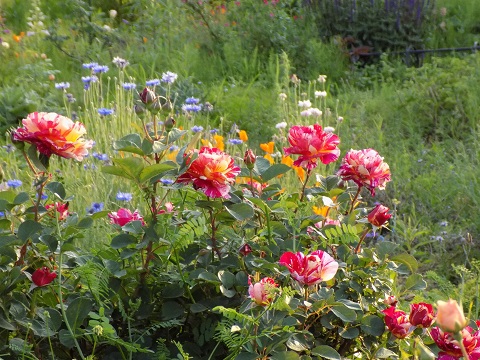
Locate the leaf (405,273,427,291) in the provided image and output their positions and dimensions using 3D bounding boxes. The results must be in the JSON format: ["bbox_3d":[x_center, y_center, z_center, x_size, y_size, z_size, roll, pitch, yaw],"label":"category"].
[{"bbox_3d":[0.249,0.144,2.600,0.032,0.024,0.022,0,11,0],"label":"leaf"}]

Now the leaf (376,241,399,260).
[{"bbox_3d":[0.213,0.102,2.650,0.033,0.025,0.022,0,11,0],"label":"leaf"}]

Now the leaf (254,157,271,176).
[{"bbox_3d":[0.031,-0.019,2.550,0.021,0.027,0.016,4,13,20],"label":"leaf"}]

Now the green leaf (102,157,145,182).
[{"bbox_3d":[-0.167,-0.015,2.620,0.060,0.030,0.035,0,14,0],"label":"green leaf"}]

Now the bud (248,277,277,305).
[{"bbox_3d":[0.029,0.146,2.400,0.036,0.038,0.036,0,12,0],"label":"bud"}]

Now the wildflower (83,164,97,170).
[{"bbox_3d":[-0.370,-0.031,4.500,0.034,0.016,0.030,0,12,0],"label":"wildflower"}]

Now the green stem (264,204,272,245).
[{"bbox_3d":[0.041,0.063,2.600,0.006,0.059,0.006,-8,6,0],"label":"green stem"}]

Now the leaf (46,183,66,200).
[{"bbox_3d":[-0.302,0.019,3.000,0.038,0.010,0.027,32,47,11],"label":"leaf"}]

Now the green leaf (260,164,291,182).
[{"bbox_3d":[0.050,-0.009,2.550,0.040,0.024,0.018,0,12,0],"label":"green leaf"}]

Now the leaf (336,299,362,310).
[{"bbox_3d":[0.173,0.197,2.900,0.042,0.010,0.028,16,27,6],"label":"leaf"}]

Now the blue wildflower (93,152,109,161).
[{"bbox_3d":[-0.286,-0.048,3.750,0.032,0.016,0.032,0,14,0],"label":"blue wildflower"}]

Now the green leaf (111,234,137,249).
[{"bbox_3d":[-0.166,0.087,2.600,0.037,0.008,0.026,-12,52,-9],"label":"green leaf"}]

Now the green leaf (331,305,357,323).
[{"bbox_3d":[0.141,0.182,2.500,0.038,0.008,0.027,33,51,17],"label":"green leaf"}]

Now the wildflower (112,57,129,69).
[{"bbox_3d":[-0.248,-0.243,3.800,0.034,0.021,0.034,0,14,0],"label":"wildflower"}]

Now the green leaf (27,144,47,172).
[{"bbox_3d":[-0.272,-0.029,2.450,0.025,0.036,0.016,4,13,20],"label":"green leaf"}]

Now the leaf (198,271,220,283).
[{"bbox_3d":[-0.043,0.136,2.580,0.031,0.013,0.022,0,14,0],"label":"leaf"}]

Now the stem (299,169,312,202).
[{"bbox_3d":[0.097,0.008,2.720,0.018,0.049,0.012,0,14,0],"label":"stem"}]

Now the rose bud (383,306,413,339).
[{"bbox_3d":[0.211,0.191,2.450,0.036,0.041,0.036,-18,12,0],"label":"rose bud"}]

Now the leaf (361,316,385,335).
[{"bbox_3d":[0.183,0.201,2.530,0.034,0.029,0.008,12,-23,5],"label":"leaf"}]

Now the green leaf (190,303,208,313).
[{"bbox_3d":[-0.058,0.182,2.620,0.028,0.007,0.021,6,53,4],"label":"green leaf"}]

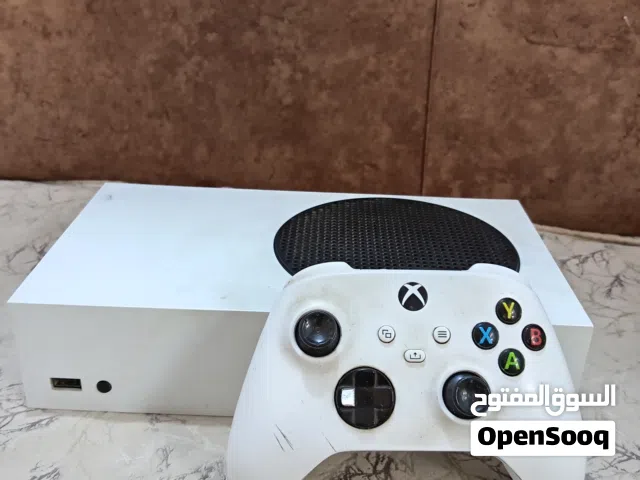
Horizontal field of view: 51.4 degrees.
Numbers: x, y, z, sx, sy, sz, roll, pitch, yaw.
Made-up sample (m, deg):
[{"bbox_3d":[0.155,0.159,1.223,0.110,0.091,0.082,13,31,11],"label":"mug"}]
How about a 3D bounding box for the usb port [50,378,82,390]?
[{"bbox_3d":[-0.127,0.071,0.337,0.015,0.007,0.006,2,27,0],"label":"usb port"}]

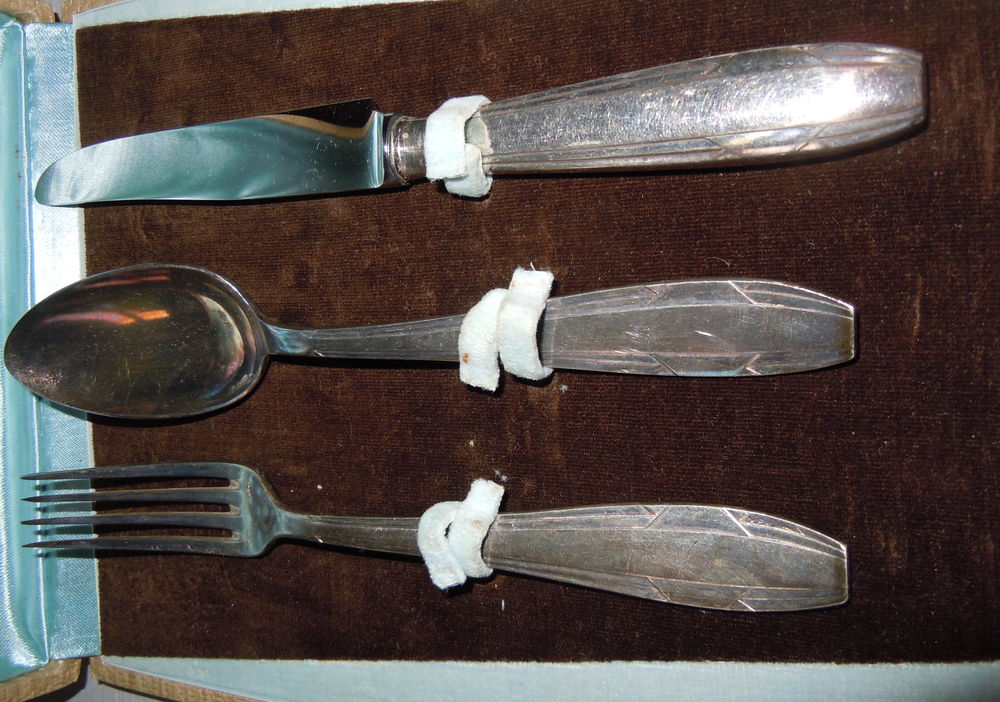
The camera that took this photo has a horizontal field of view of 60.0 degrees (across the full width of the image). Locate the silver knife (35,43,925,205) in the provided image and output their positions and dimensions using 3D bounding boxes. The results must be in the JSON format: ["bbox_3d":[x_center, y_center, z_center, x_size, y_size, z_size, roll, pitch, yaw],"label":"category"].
[{"bbox_3d":[-0.024,-0.040,0.170,0.193,0.014,0.018,0,92,25],"label":"silver knife"}]

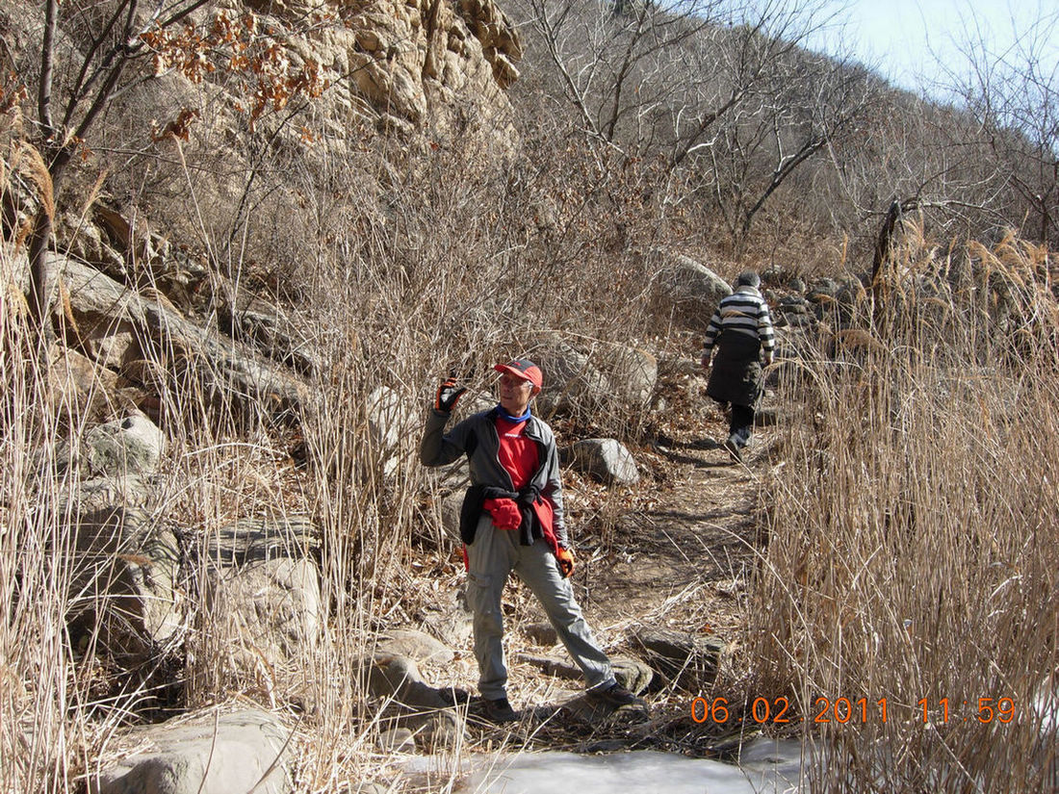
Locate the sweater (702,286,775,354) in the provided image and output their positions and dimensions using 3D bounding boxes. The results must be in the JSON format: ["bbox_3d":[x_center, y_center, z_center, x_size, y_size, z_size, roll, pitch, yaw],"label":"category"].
[{"bbox_3d":[1.768,-0.650,9.300,0.580,0.560,0.320,2,-5,5],"label":"sweater"}]

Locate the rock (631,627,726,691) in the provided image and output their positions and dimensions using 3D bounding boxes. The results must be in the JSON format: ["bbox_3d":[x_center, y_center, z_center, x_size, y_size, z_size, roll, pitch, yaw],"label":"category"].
[{"bbox_3d":[0.756,1.336,5.600,0.460,0.270,0.340,0,3,0],"label":"rock"}]

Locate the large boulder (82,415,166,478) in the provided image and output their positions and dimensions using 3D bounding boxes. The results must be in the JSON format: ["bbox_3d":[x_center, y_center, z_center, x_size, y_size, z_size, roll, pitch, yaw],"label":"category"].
[{"bbox_3d":[-2.727,0.330,7.400,0.540,0.410,0.480,-1,4,-19],"label":"large boulder"}]

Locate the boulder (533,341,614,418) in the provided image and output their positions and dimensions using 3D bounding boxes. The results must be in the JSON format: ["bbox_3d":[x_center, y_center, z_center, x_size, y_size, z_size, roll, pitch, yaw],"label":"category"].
[{"bbox_3d":[0.381,-0.154,9.800,0.700,0.640,0.620,0,3,0],"label":"boulder"}]

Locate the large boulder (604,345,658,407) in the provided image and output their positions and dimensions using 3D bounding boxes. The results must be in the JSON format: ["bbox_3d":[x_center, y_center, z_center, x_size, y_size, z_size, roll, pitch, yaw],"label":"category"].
[{"bbox_3d":[0.887,-0.180,9.800,0.460,0.530,0.480,0,3,0],"label":"large boulder"}]

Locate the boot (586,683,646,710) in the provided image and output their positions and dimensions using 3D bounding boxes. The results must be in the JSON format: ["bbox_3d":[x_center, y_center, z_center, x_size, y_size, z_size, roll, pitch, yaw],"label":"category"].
[{"bbox_3d":[0.407,1.414,5.200,0.280,0.130,0.110,7,3,30],"label":"boot"}]

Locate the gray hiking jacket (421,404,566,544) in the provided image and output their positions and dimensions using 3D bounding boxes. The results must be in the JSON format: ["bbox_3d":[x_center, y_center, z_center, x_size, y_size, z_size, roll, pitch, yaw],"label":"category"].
[{"bbox_3d":[-0.166,0.377,5.200,0.650,0.620,0.360,0,3,-5],"label":"gray hiking jacket"}]

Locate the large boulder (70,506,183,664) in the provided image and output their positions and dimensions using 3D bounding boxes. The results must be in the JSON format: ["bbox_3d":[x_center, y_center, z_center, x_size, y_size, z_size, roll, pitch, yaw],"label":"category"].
[{"bbox_3d":[-2.200,1.012,6.000,0.600,0.700,0.600,-1,4,-19],"label":"large boulder"}]

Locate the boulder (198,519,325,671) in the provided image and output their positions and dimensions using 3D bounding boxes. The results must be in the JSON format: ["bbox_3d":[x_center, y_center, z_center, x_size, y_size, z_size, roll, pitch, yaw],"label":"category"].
[{"bbox_3d":[-1.461,1.070,6.000,0.640,0.680,0.600,-1,4,-19],"label":"boulder"}]

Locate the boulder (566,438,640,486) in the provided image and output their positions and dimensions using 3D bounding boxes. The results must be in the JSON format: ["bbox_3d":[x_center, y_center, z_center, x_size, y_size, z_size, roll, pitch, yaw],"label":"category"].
[{"bbox_3d":[0.527,0.481,8.100,0.570,0.340,0.420,0,3,0],"label":"boulder"}]

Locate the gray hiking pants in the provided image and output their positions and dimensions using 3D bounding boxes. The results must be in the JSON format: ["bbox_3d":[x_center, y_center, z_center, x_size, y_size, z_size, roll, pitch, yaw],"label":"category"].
[{"bbox_3d":[0.048,0.995,5.220,0.660,0.840,0.360,-1,3,-9],"label":"gray hiking pants"}]

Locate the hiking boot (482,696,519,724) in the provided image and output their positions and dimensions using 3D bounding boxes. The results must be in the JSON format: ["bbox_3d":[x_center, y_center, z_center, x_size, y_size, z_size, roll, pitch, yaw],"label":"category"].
[{"bbox_3d":[-0.133,1.454,5.150,0.110,0.130,0.280,-2,4,-25],"label":"hiking boot"}]

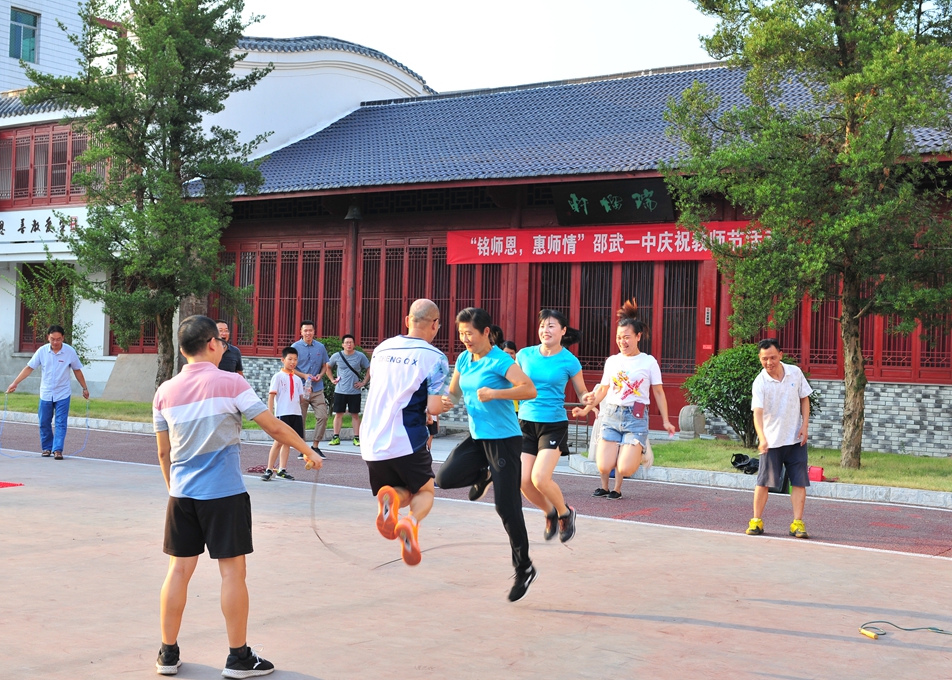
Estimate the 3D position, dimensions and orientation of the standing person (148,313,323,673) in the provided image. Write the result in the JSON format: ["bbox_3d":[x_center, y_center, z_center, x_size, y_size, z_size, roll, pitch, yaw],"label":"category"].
[{"bbox_3d":[-1.158,0.742,6.321,0.620,1.722,0.620,2,0,30],"label":"standing person"}]

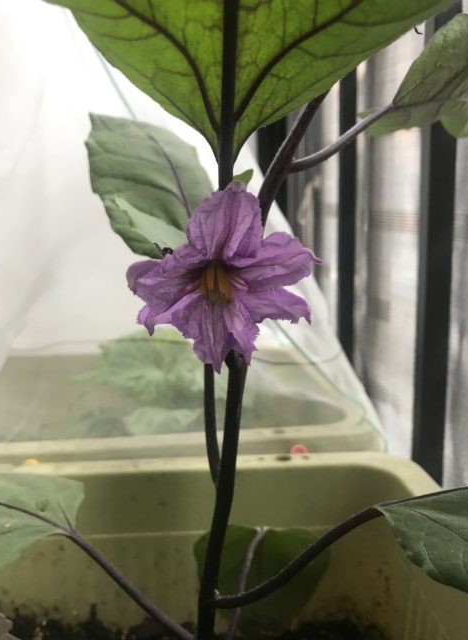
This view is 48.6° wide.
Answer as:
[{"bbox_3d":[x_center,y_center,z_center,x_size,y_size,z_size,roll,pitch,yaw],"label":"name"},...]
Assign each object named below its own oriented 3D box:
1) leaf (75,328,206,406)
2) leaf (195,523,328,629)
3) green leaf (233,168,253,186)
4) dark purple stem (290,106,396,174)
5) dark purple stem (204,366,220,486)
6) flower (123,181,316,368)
[{"bbox_3d":[-0.068,0.035,0.385,0.096,0.055,0.060,-1,9,0],"label":"leaf"},{"bbox_3d":[0.012,0.114,0.228,0.060,0.047,0.030,-1,9,0],"label":"leaf"},{"bbox_3d":[0.003,-0.050,0.183,0.008,0.007,0.005,-1,9,0],"label":"green leaf"},{"bbox_3d":[0.041,-0.068,0.195,0.045,0.008,0.008,-31,0,-3],"label":"dark purple stem"},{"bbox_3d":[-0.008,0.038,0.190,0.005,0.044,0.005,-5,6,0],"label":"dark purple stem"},{"bbox_3d":[-0.003,-0.013,0.160,0.059,0.058,0.032,1,16,2],"label":"flower"}]

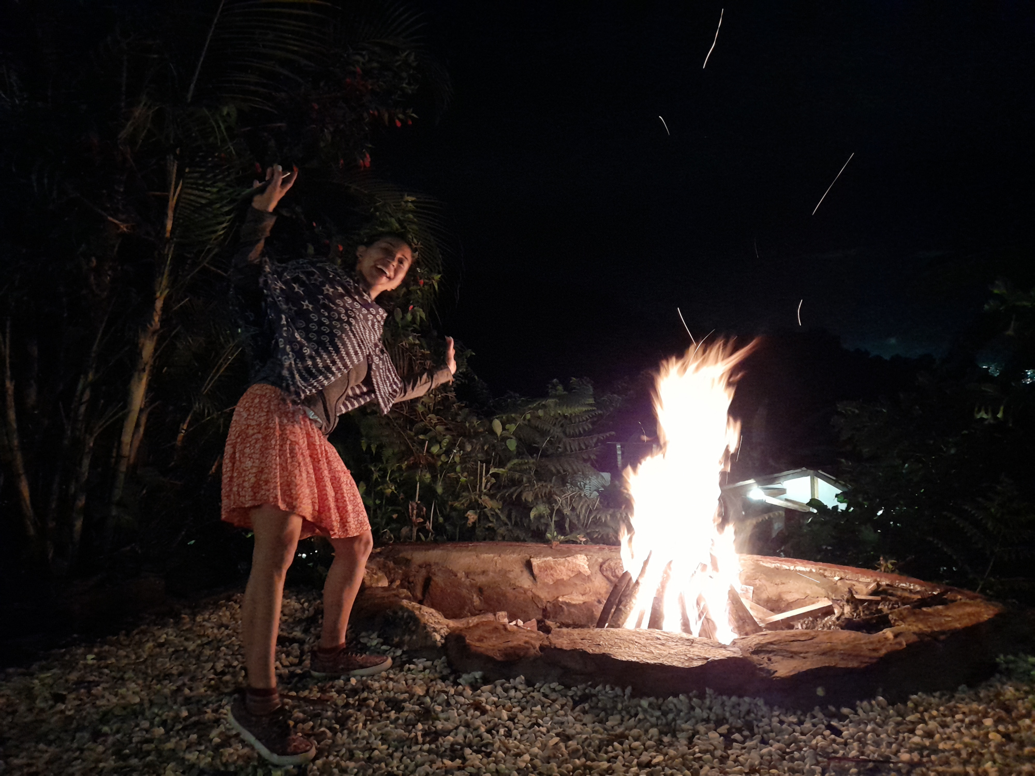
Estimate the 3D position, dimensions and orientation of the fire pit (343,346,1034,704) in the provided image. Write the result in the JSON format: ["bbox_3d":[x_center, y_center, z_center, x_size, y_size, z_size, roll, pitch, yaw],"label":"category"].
[{"bbox_3d":[0.660,0.413,3.429,2.700,1.250,2.450,0,-4,0],"label":"fire pit"}]

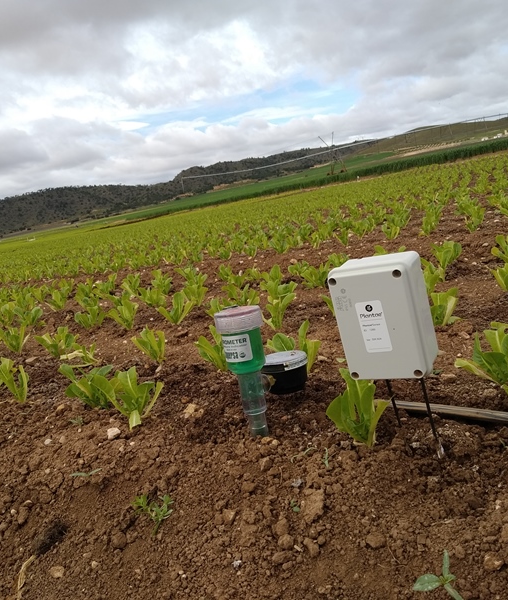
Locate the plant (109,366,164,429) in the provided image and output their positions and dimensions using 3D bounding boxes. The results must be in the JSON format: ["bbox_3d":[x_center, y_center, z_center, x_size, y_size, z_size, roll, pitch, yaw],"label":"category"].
[{"bbox_3d":[-0.242,0.201,1.255,0.114,0.122,0.117,-13,11,-13],"label":"plant"}]

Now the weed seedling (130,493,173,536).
[{"bbox_3d":[-0.149,0.323,0.906,0.060,0.060,0.056,-13,11,-14],"label":"weed seedling"}]

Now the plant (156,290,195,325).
[{"bbox_3d":[-0.286,0.029,2.204,0.141,0.116,0.131,-12,11,-8],"label":"plant"}]

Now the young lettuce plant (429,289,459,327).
[{"bbox_3d":[0.482,0.020,1.531,0.077,0.092,0.098,-7,11,17],"label":"young lettuce plant"}]

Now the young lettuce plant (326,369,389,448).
[{"bbox_3d":[0.164,0.172,0.954,0.099,0.131,0.109,-9,11,9],"label":"young lettuce plant"}]

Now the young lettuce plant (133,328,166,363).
[{"bbox_3d":[-0.293,0.130,1.717,0.094,0.109,0.107,-13,11,-10],"label":"young lettuce plant"}]

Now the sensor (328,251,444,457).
[{"bbox_3d":[0.199,0.084,0.861,0.112,0.288,0.072,-7,16,33],"label":"sensor"}]

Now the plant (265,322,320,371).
[{"bbox_3d":[0.092,0.115,1.385,0.126,0.119,0.123,-10,11,3],"label":"plant"}]

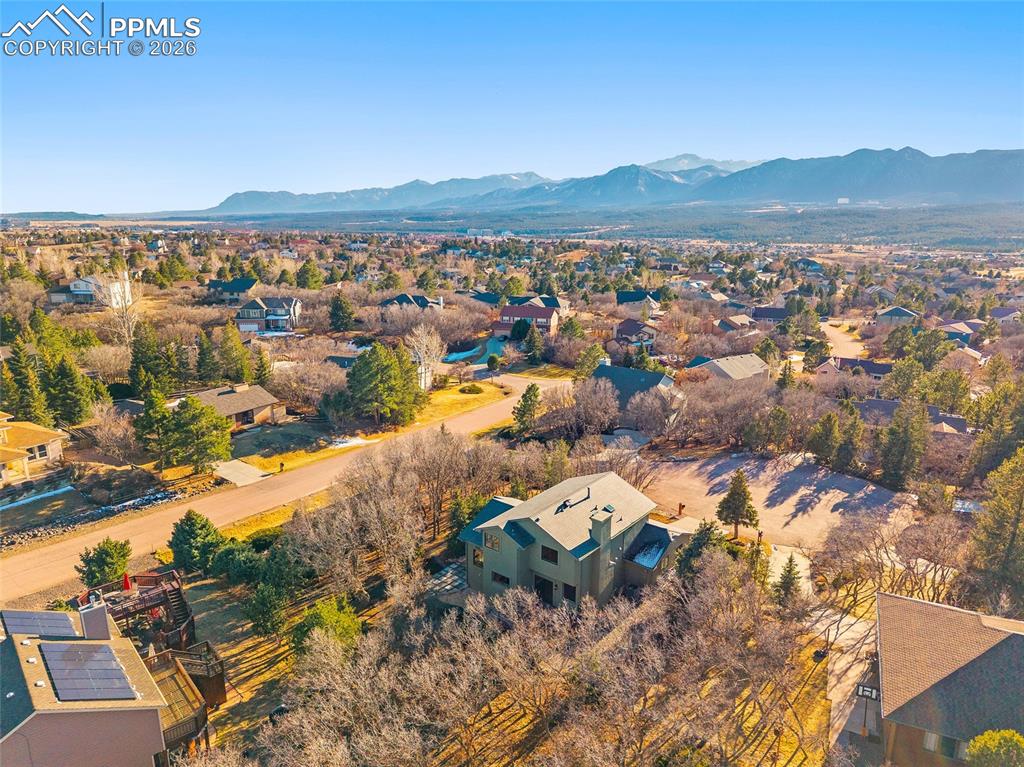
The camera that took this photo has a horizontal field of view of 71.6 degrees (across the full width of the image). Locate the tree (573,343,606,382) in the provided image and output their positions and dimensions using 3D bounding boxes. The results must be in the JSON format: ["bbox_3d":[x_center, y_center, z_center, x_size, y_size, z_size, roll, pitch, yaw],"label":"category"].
[{"bbox_3d":[14.340,-3.010,130.350,5.300,8.100,5.300,2,14,6],"label":"tree"}]

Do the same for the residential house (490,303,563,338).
[{"bbox_3d":[2.910,-16.130,185.430,16.000,7.500,11.000,4,14,17],"label":"residential house"}]

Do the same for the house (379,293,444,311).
[{"bbox_3d":[-31.530,-24.380,221.170,18.700,6.700,13.000,1,14,6],"label":"house"}]

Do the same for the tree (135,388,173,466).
[{"bbox_3d":[-43.990,5.303,86.334,4.440,10.420,4.440,0,14,0],"label":"tree"}]

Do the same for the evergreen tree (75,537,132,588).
[{"bbox_3d":[-33.890,14.790,59.220,4.900,5.200,4.900,-8,16,-31],"label":"evergreen tree"}]

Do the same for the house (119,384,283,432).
[{"bbox_3d":[-43.400,3.640,98.970,11.500,5.100,18.500,9,16,34],"label":"house"}]

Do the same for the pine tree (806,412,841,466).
[{"bbox_3d":[39.930,7.030,90.740,4.220,6.780,4.220,0,14,0],"label":"pine tree"}]

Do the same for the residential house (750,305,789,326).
[{"bbox_3d":[73.240,-17.660,195.710,12.000,5.700,9.500,5,15,19],"label":"residential house"}]

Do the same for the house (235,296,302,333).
[{"bbox_3d":[-65.550,-19.050,191.580,14.360,8.340,11.500,0,14,0],"label":"house"}]

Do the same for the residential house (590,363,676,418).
[{"bbox_3d":[17.200,1.500,103.190,12.000,7.000,12.200,11,17,38],"label":"residential house"}]

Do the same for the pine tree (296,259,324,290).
[{"bbox_3d":[-83.205,-45.178,291.622,10.740,11.820,10.740,0,14,0],"label":"pine tree"}]

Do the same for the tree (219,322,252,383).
[{"bbox_3d":[-47.900,-5.250,124.190,5.800,10.940,5.800,-5,14,-21],"label":"tree"}]

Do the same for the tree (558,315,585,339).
[{"bbox_3d":[14.910,-14.440,178.550,6.300,5.880,6.300,1,14,5],"label":"tree"}]

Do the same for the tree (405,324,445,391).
[{"bbox_3d":[-15.760,-4.590,127.100,6.990,11.890,6.990,0,14,0],"label":"tree"}]

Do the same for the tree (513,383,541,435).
[{"bbox_3d":[2.150,3.720,104.220,4.000,7.400,4.000,0,14,1],"label":"tree"}]

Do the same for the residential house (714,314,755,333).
[{"bbox_3d":[53.859,-13.856,171.000,10.500,6.500,9.000,-12,18,-41],"label":"residential house"}]

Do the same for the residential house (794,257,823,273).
[{"bbox_3d":[159.050,-63.370,380.000,13.800,7.900,11.500,3,14,13],"label":"residential house"}]

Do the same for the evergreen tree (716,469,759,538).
[{"bbox_3d":[22.330,11.910,70.010,4.140,7.270,4.140,0,14,0],"label":"evergreen tree"}]

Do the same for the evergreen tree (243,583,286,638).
[{"bbox_3d":[-18.686,16.950,53.279,3.180,4.350,3.180,0,14,0],"label":"evergreen tree"}]

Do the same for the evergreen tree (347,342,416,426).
[{"bbox_3d":[-19.594,0.045,104.300,9.980,12.170,9.980,0,14,0],"label":"evergreen tree"}]

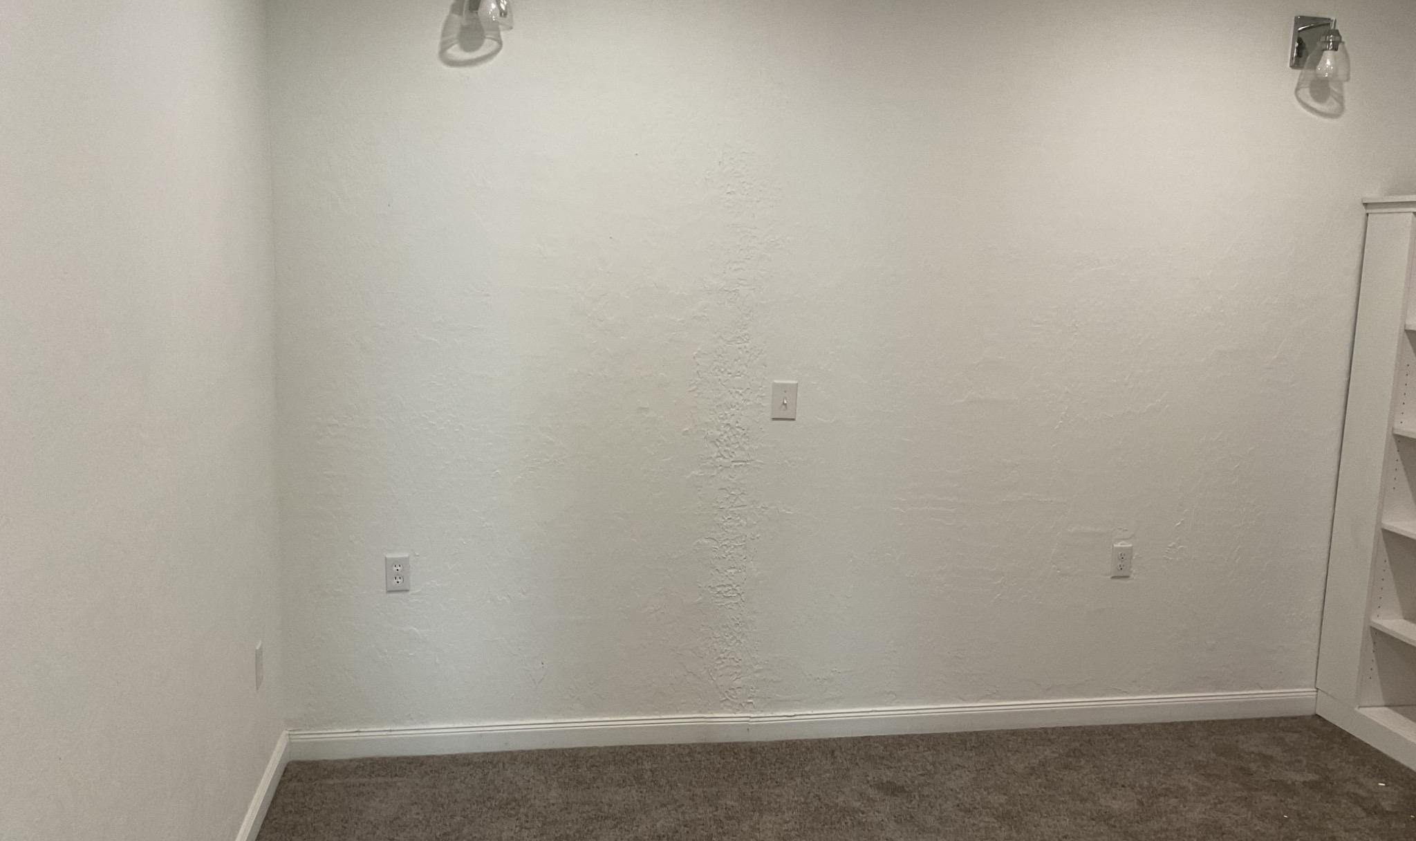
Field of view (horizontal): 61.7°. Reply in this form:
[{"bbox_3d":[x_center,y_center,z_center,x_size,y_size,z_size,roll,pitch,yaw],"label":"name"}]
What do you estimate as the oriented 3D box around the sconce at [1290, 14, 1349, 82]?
[{"bbox_3d":[1.958,-1.180,3.752,0.135,0.216,0.178,0,8,-10],"label":"sconce"}]

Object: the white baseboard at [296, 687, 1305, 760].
[{"bbox_3d":[0.442,0.994,3.900,3.490,0.097,0.017,0,8,-10],"label":"white baseboard"}]

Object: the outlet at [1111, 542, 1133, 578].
[{"bbox_3d":[1.392,0.474,3.989,0.070,0.116,0.010,0,8,-10],"label":"outlet"}]

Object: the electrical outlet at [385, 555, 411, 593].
[{"bbox_3d":[-0.936,0.462,3.580,0.070,0.115,0.010,0,8,-10],"label":"electrical outlet"}]

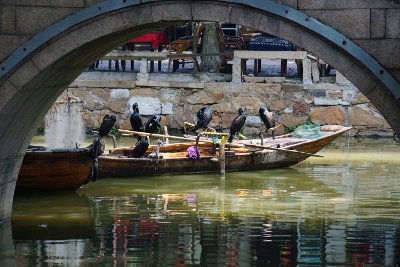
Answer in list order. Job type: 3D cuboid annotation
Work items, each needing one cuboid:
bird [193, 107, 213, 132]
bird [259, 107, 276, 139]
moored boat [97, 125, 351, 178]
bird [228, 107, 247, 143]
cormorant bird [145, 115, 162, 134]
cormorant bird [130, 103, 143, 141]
[{"bbox_3d":[0.042,-0.233,37.400,0.330,0.440,0.240,0,3,-5],"label":"bird"},{"bbox_3d":[1.133,-0.185,37.700,0.290,0.530,0.200,2,4,35],"label":"bird"},{"bbox_3d":[0.240,0.314,37.075,4.650,0.750,1.200,-2,4,-26],"label":"moored boat"},{"bbox_3d":[0.626,-0.150,37.500,0.310,0.600,0.200,0,3,-8],"label":"bird"},{"bbox_3d":[-0.770,-0.116,37.200,0.300,0.420,0.220,1,3,12],"label":"cormorant bird"},{"bbox_3d":[-1.046,-0.198,37.000,0.200,0.630,0.270,1,3,10],"label":"cormorant bird"}]

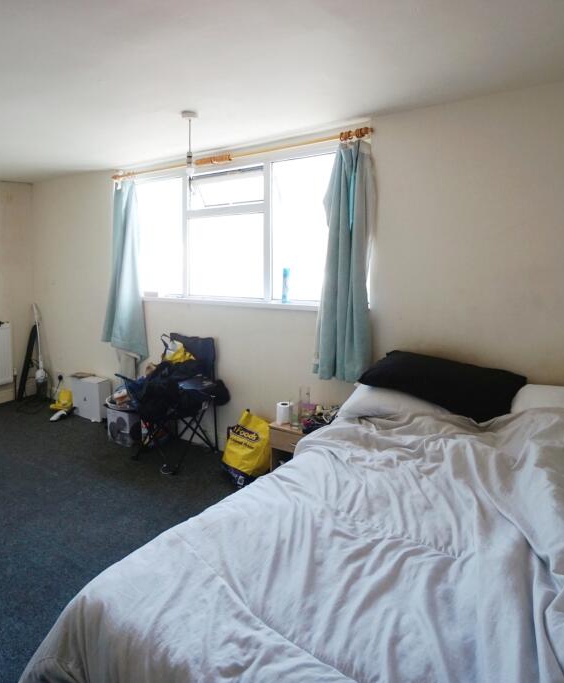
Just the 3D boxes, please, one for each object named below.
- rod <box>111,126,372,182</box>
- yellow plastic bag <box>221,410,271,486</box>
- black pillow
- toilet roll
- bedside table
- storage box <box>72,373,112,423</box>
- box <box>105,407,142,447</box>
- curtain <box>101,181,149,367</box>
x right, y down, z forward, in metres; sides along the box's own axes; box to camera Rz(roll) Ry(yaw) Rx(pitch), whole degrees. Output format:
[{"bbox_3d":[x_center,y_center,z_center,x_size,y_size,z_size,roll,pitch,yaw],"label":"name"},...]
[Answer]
[{"bbox_3d":[-0.462,-1.289,3.010,2.312,0.060,0.080,6,8,32],"label":"rod"},{"bbox_3d":[-0.243,0.706,2.840,0.200,0.420,0.320,-5,9,-45],"label":"yellow plastic bag"},{"bbox_3d":[0.797,0.219,2.120,0.700,0.160,0.430,13,36,32],"label":"black pillow"},{"bbox_3d":[0.009,0.421,2.480,0.080,0.110,0.080,1,6,0],"label":"toilet roll"},{"bbox_3d":[0.195,0.716,2.483,0.410,0.470,0.360,5,8,33],"label":"bedside table"},{"bbox_3d":[-1.787,0.528,4.073,0.450,0.370,0.170,5,8,33],"label":"storage box"},{"bbox_3d":[-1.229,0.664,3.489,0.280,0.280,0.260,5,8,33],"label":"box"},{"bbox_3d":[-1.320,-0.574,3.600,0.420,1.500,0.170,5,8,33],"label":"curtain"}]

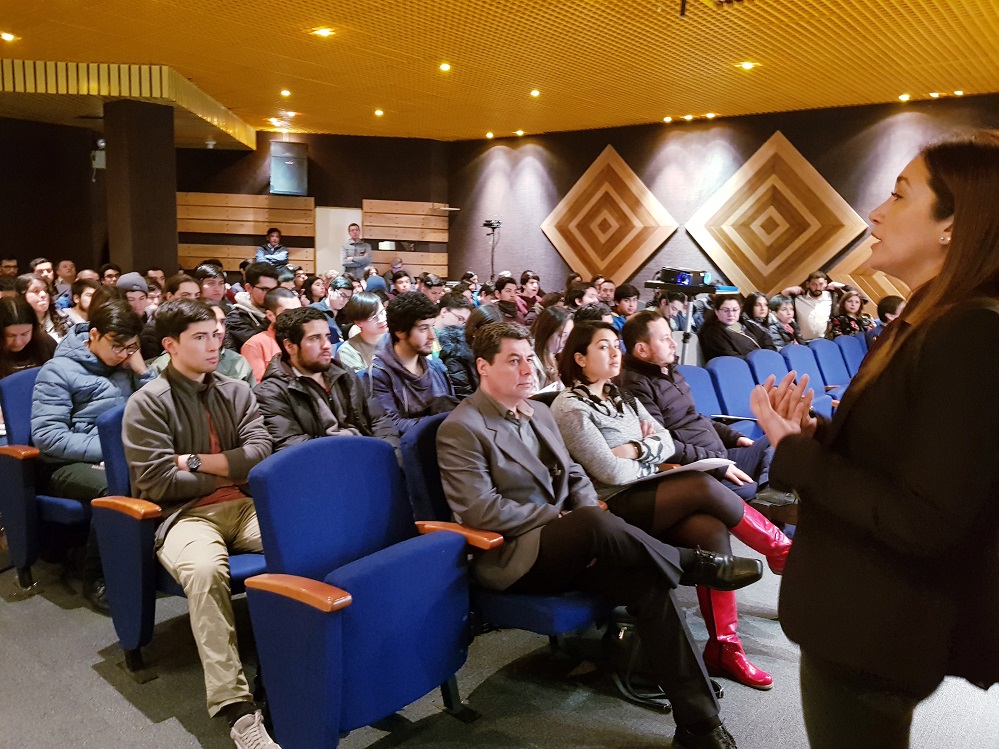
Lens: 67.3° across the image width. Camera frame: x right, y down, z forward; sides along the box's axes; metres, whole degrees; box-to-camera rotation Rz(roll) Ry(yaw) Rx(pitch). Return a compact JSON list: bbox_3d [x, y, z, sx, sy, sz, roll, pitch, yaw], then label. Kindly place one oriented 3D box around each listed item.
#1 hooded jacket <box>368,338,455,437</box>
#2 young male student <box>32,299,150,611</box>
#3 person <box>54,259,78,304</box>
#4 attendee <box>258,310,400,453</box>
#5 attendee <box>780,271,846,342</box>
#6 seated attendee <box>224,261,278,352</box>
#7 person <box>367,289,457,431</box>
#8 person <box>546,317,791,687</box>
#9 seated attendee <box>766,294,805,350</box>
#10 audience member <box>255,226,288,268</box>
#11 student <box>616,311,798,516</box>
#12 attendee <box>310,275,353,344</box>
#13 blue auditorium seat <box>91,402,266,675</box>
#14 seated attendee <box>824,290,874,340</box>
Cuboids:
[{"bbox_3d":[-0.359,0.117,3.351,0.440,0.620,0.540,9,11,38],"label":"hooded jacket"},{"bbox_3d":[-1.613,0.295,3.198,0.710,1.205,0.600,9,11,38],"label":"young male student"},{"bbox_3d":[-4.108,-0.490,7.343,0.540,1.240,0.830,-6,12,-43],"label":"person"},{"bbox_3d":[-0.584,0.346,3.101,0.850,1.215,0.600,10,12,41],"label":"attendee"},{"bbox_3d":[3.131,-0.256,7.475,0.660,1.560,0.420,2,8,3],"label":"attendee"},{"bbox_3d":[-1.339,-0.026,4.792,0.850,1.350,0.560,10,12,40],"label":"seated attendee"},{"bbox_3d":[-0.257,0.304,3.304,0.800,1.250,0.560,9,11,38],"label":"person"},{"bbox_3d":[0.625,0.439,2.787,1.010,1.225,0.540,10,12,40],"label":"person"},{"bbox_3d":[2.850,-0.131,7.070,0.820,1.210,0.540,10,12,41],"label":"seated attendee"},{"bbox_3d":[-3.100,-1.135,10.146,0.520,1.710,0.360,0,9,-12],"label":"audience member"},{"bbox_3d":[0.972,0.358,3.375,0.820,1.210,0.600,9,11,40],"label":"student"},{"bbox_3d":[-1.195,-0.205,6.236,0.820,1.230,0.530,10,12,40],"label":"attendee"},{"bbox_3d":[-0.986,0.544,2.655,0.630,0.910,0.620,8,10,38],"label":"blue auditorium seat"},{"bbox_3d":[3.610,-0.209,7.681,0.520,1.270,0.700,1,8,-10],"label":"seated attendee"}]

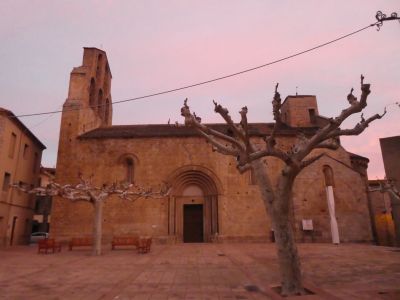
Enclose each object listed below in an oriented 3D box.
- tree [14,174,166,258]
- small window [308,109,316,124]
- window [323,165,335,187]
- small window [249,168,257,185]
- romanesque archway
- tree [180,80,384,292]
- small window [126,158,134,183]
[{"bbox_3d":[-6.577,3.848,16.391,9.480,4.490,7.000,0,-15,-1],"label":"tree"},{"bbox_3d":[12.409,-3.656,30.671,0.830,1.890,0.350,0,-15,-1],"label":"small window"},{"bbox_3d":[11.673,2.351,25.243,1.050,1.970,0.350,0,-15,-1],"label":"window"},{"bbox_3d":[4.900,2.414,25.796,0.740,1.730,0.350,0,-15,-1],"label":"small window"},{"bbox_3d":[-0.542,4.931,25.287,4.930,6.920,0.900,0,-15,-1],"label":"romanesque archway"},{"bbox_3d":[2.447,0.642,7.558,5.920,5.820,4.800,0,-15,-1],"label":"tree"},{"bbox_3d":[-6.417,1.964,25.744,0.740,2.340,0.350,0,-15,-1],"label":"small window"}]

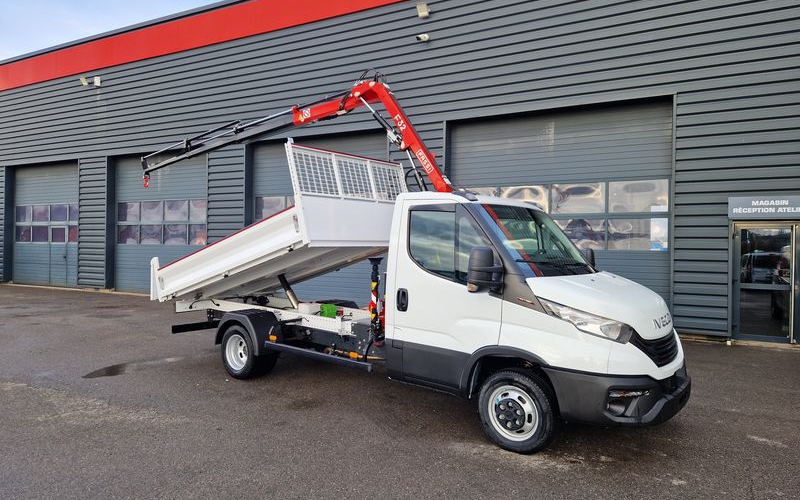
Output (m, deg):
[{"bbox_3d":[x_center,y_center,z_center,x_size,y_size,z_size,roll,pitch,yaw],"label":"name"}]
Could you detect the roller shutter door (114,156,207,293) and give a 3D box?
[{"bbox_3d":[-7.987,-0.870,17.594,4.820,4.700,0.240,1,0,27],"label":"roller shutter door"}]

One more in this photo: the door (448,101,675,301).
[{"bbox_3d":[3.304,-0.700,11.751,4.850,4.700,0.240,1,0,27],"label":"door"}]

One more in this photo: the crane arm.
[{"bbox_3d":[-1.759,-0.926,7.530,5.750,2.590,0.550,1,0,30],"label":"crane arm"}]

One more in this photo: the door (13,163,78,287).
[{"bbox_3d":[-13.689,-0.956,20.544,4.880,4.700,0.240,1,0,27],"label":"door"}]

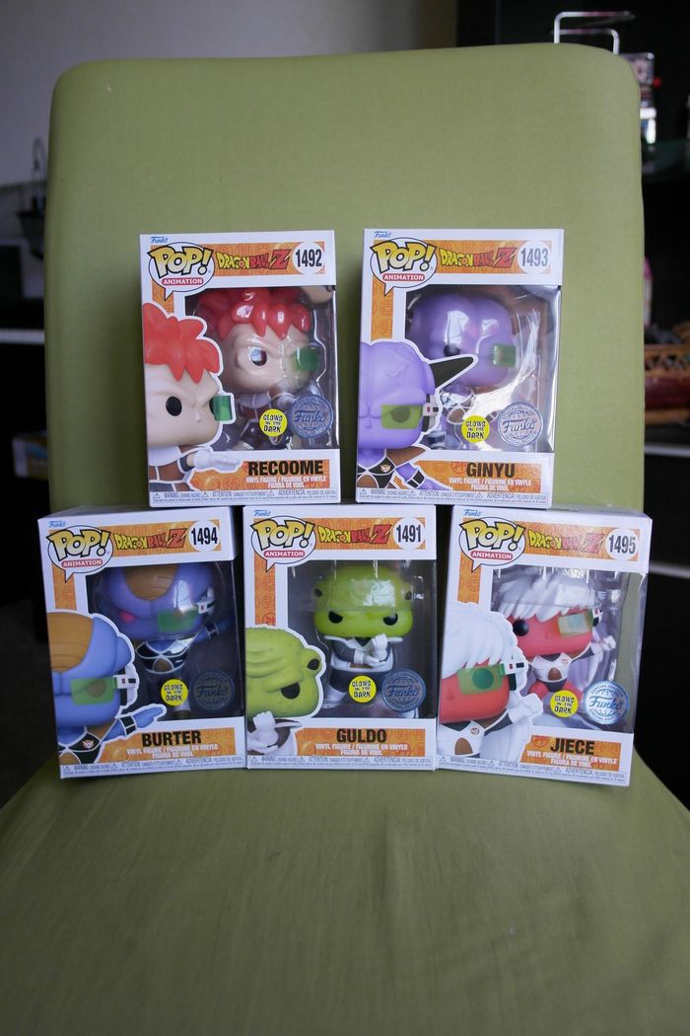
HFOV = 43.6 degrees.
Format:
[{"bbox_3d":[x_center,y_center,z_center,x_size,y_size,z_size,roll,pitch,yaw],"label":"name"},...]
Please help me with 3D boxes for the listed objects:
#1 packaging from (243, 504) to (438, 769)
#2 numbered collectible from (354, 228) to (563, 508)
[{"bbox_3d":[-0.001,0.070,0.562,0.114,0.160,0.089,0,4,2],"label":"packaging"},{"bbox_3d":[0.071,-0.090,0.548,0.114,0.160,0.089,2,4,6],"label":"numbered collectible"}]

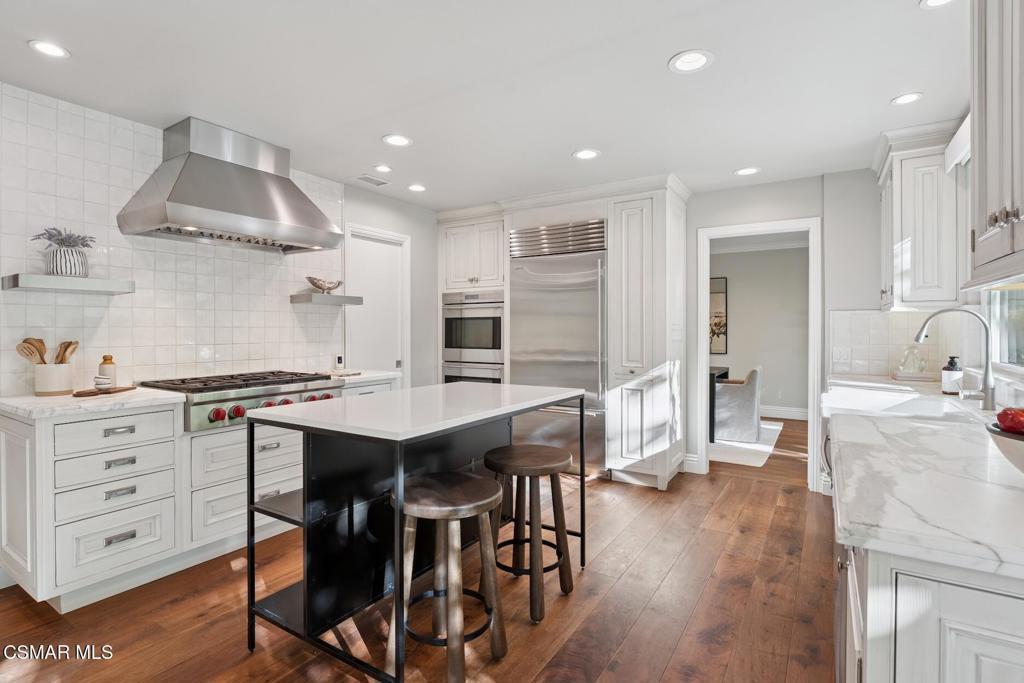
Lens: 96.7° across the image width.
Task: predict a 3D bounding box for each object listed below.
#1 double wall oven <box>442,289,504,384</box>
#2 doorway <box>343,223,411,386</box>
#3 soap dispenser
[{"bbox_3d":[-0.243,0.148,4.795,0.780,1.303,0.560,0,1,34],"label":"double wall oven"},{"bbox_3d":[-1.196,0.084,4.065,0.120,2.108,0.720,0,1,34],"label":"doorway"},{"bbox_3d":[2.061,0.159,2.131,0.074,0.175,0.074,0,1,30],"label":"soap dispenser"}]

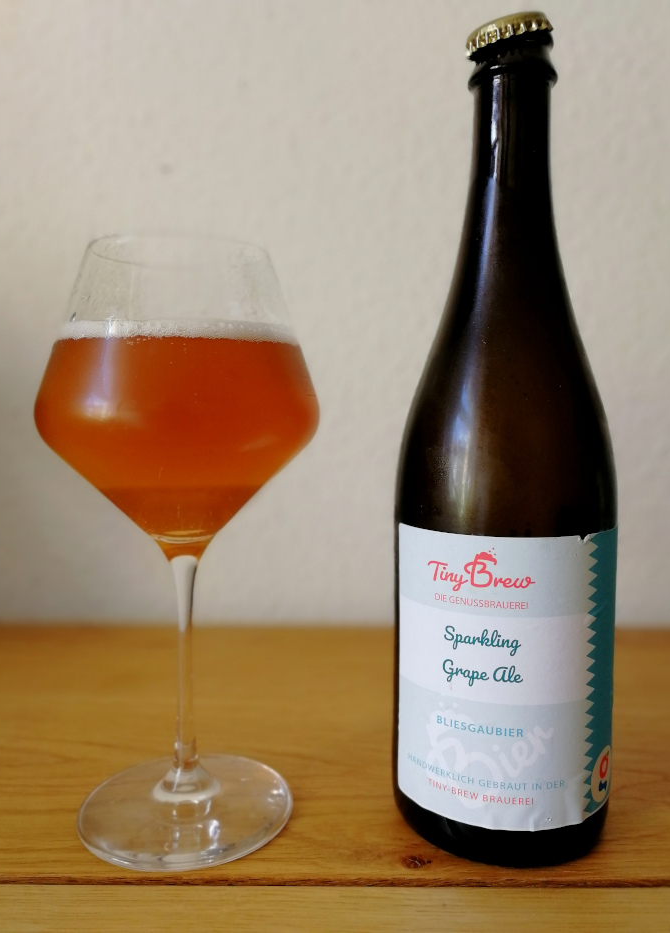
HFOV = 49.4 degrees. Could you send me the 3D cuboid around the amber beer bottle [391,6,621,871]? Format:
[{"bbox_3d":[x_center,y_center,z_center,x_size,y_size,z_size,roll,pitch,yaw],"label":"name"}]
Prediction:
[{"bbox_3d":[0.066,-0.013,0.283,0.085,0.300,0.085,2,5,23],"label":"amber beer bottle"}]

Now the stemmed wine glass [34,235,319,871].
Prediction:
[{"bbox_3d":[-0.058,0.028,0.281,0.104,0.217,0.104,0,5,0],"label":"stemmed wine glass"}]

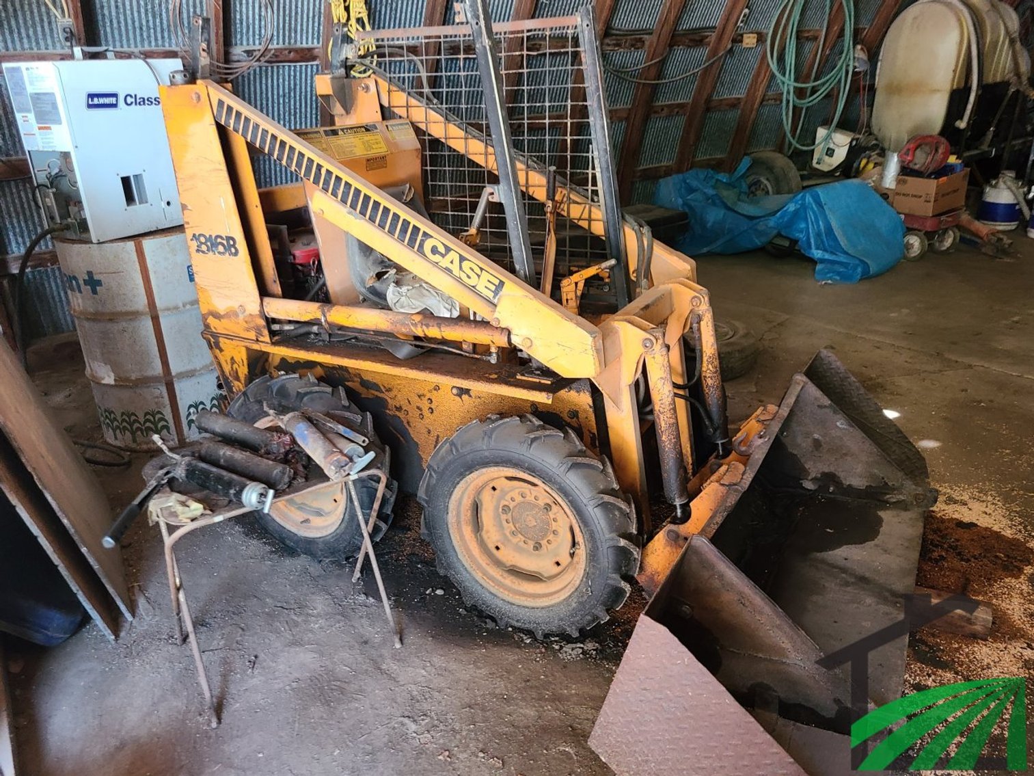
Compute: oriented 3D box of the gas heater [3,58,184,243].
[{"bbox_3d":[-1.682,-1.003,3.253,0.340,0.667,0.555,10,25,29],"label":"gas heater"}]

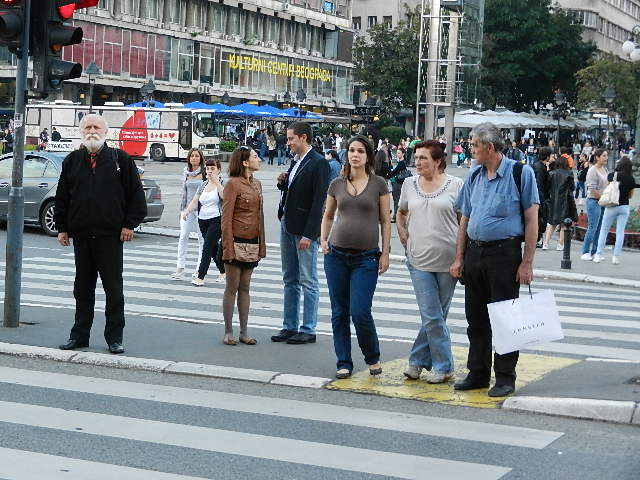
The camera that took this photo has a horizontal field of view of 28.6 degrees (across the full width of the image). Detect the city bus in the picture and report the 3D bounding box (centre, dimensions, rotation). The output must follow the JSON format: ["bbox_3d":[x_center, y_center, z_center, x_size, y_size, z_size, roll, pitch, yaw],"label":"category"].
[{"bbox_3d":[-12.200,-6.620,77.300,12.400,3.200,2.500,4,5,28],"label":"city bus"}]

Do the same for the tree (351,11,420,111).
[{"bbox_3d":[4.902,-10.378,85.000,6.500,10.300,6.200,2,4,0],"label":"tree"}]

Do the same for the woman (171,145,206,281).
[{"bbox_3d":[-1.696,-0.351,16.342,0.500,1.670,0.500,5,5,30],"label":"woman"}]

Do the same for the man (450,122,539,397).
[{"bbox_3d":[1.147,0.110,8.358,0.560,1.780,0.420,5,5,30],"label":"man"}]

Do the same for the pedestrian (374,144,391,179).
[{"bbox_3d":[1.321,-1.160,27.000,0.380,1.630,0.480,-3,6,-45],"label":"pedestrian"}]

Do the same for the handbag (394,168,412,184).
[{"bbox_3d":[1.909,-1.446,28.400,0.360,0.330,0.180,3,4,6],"label":"handbag"}]

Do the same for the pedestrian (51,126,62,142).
[{"bbox_3d":[-14.236,-5.203,68.000,0.500,1.750,0.360,1,4,-6],"label":"pedestrian"}]

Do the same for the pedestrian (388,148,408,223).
[{"bbox_3d":[1.739,-1.192,27.500,0.420,1.640,0.480,0,5,-24],"label":"pedestrian"}]

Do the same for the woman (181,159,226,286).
[{"bbox_3d":[-1.456,-0.239,15.846,0.550,1.560,0.580,5,5,35],"label":"woman"}]

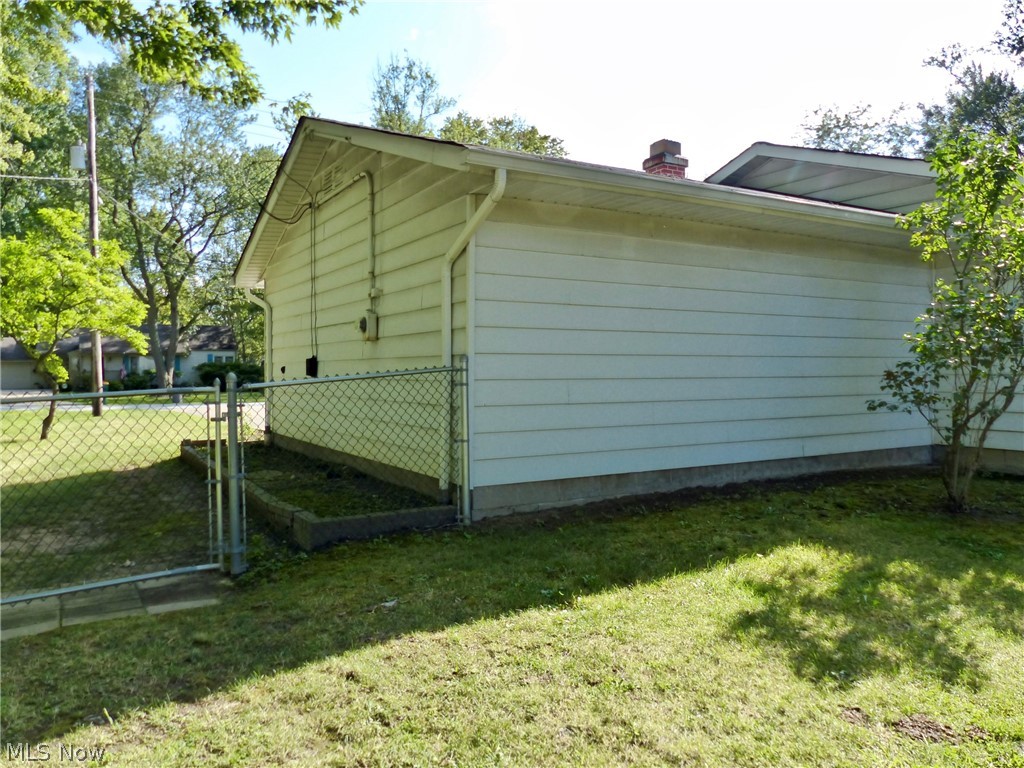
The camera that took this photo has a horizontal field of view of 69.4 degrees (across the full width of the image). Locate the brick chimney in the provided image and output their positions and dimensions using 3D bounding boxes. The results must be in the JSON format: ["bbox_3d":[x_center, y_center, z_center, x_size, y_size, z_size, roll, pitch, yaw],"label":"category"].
[{"bbox_3d":[2.363,-3.382,11.466,0.480,0.670,0.470,-1,1,-30],"label":"brick chimney"}]

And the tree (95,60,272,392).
[{"bbox_3d":[-19.251,-9.114,42.919,10.800,19.800,10.500,-1,1,-24],"label":"tree"}]

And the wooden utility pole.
[{"bbox_3d":[-13.126,-4.382,23.256,0.310,10.750,0.310,-1,1,-30],"label":"wooden utility pole"}]

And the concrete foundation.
[{"bbox_3d":[2.291,0.884,7.299,6.100,0.270,0.200,-1,1,-30],"label":"concrete foundation"}]

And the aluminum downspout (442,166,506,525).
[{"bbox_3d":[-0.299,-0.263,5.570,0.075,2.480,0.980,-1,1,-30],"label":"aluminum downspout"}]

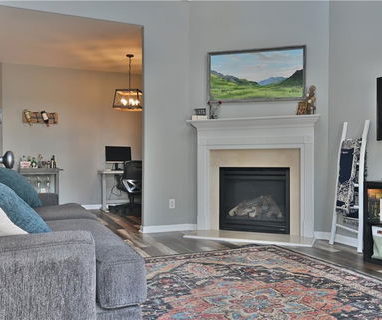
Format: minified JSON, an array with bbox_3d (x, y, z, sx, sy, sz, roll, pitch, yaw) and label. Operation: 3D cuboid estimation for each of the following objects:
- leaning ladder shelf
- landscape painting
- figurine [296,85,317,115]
[{"bbox_3d":[1.810,0.275,4.195,0.200,1.410,0.450,0,0,-26],"label":"leaning ladder shelf"},{"bbox_3d":[0.823,-1.092,4.820,1.274,0.673,0.040,0,0,21],"label":"landscape painting"},{"bbox_3d":[1.398,-0.714,4.520,0.230,0.370,0.140,0,0,12],"label":"figurine"}]

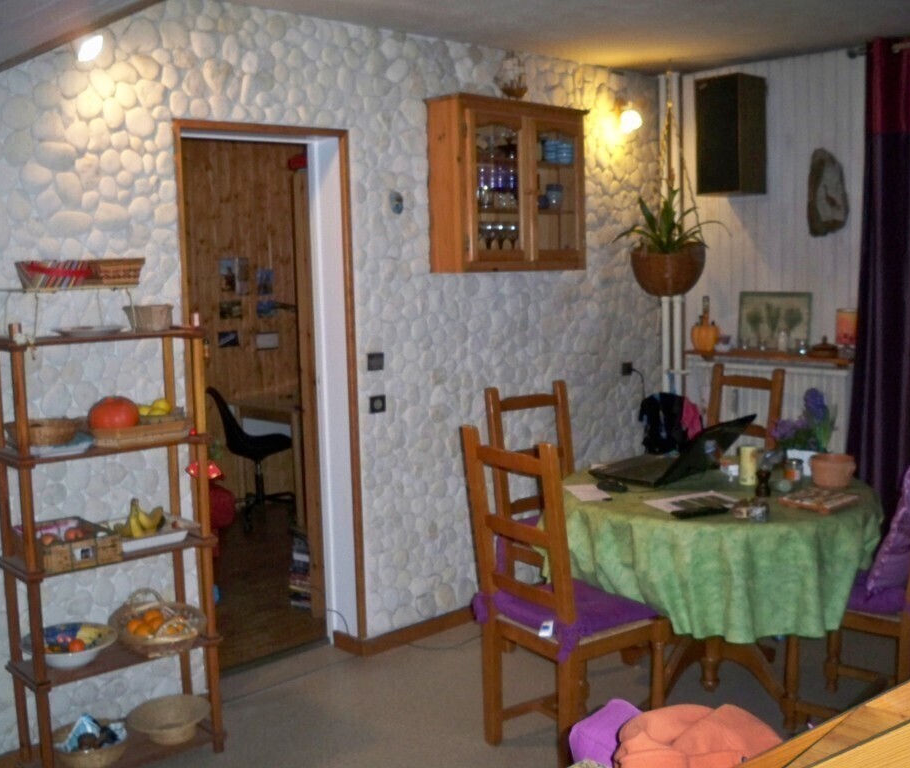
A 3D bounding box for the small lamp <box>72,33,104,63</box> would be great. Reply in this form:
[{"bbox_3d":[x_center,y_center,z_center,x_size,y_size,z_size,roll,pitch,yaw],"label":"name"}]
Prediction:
[{"bbox_3d":[-1.118,-1.026,3.158,0.095,0.080,0.095,-7,8,-41],"label":"small lamp"}]

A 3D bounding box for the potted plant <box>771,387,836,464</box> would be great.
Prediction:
[{"bbox_3d":[1.168,0.159,3.470,0.210,0.305,0.170,1,7,19],"label":"potted plant"}]

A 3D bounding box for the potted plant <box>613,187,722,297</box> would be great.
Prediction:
[{"bbox_3d":[0.997,-0.665,4.800,0.460,0.500,0.480,-1,6,0],"label":"potted plant"}]

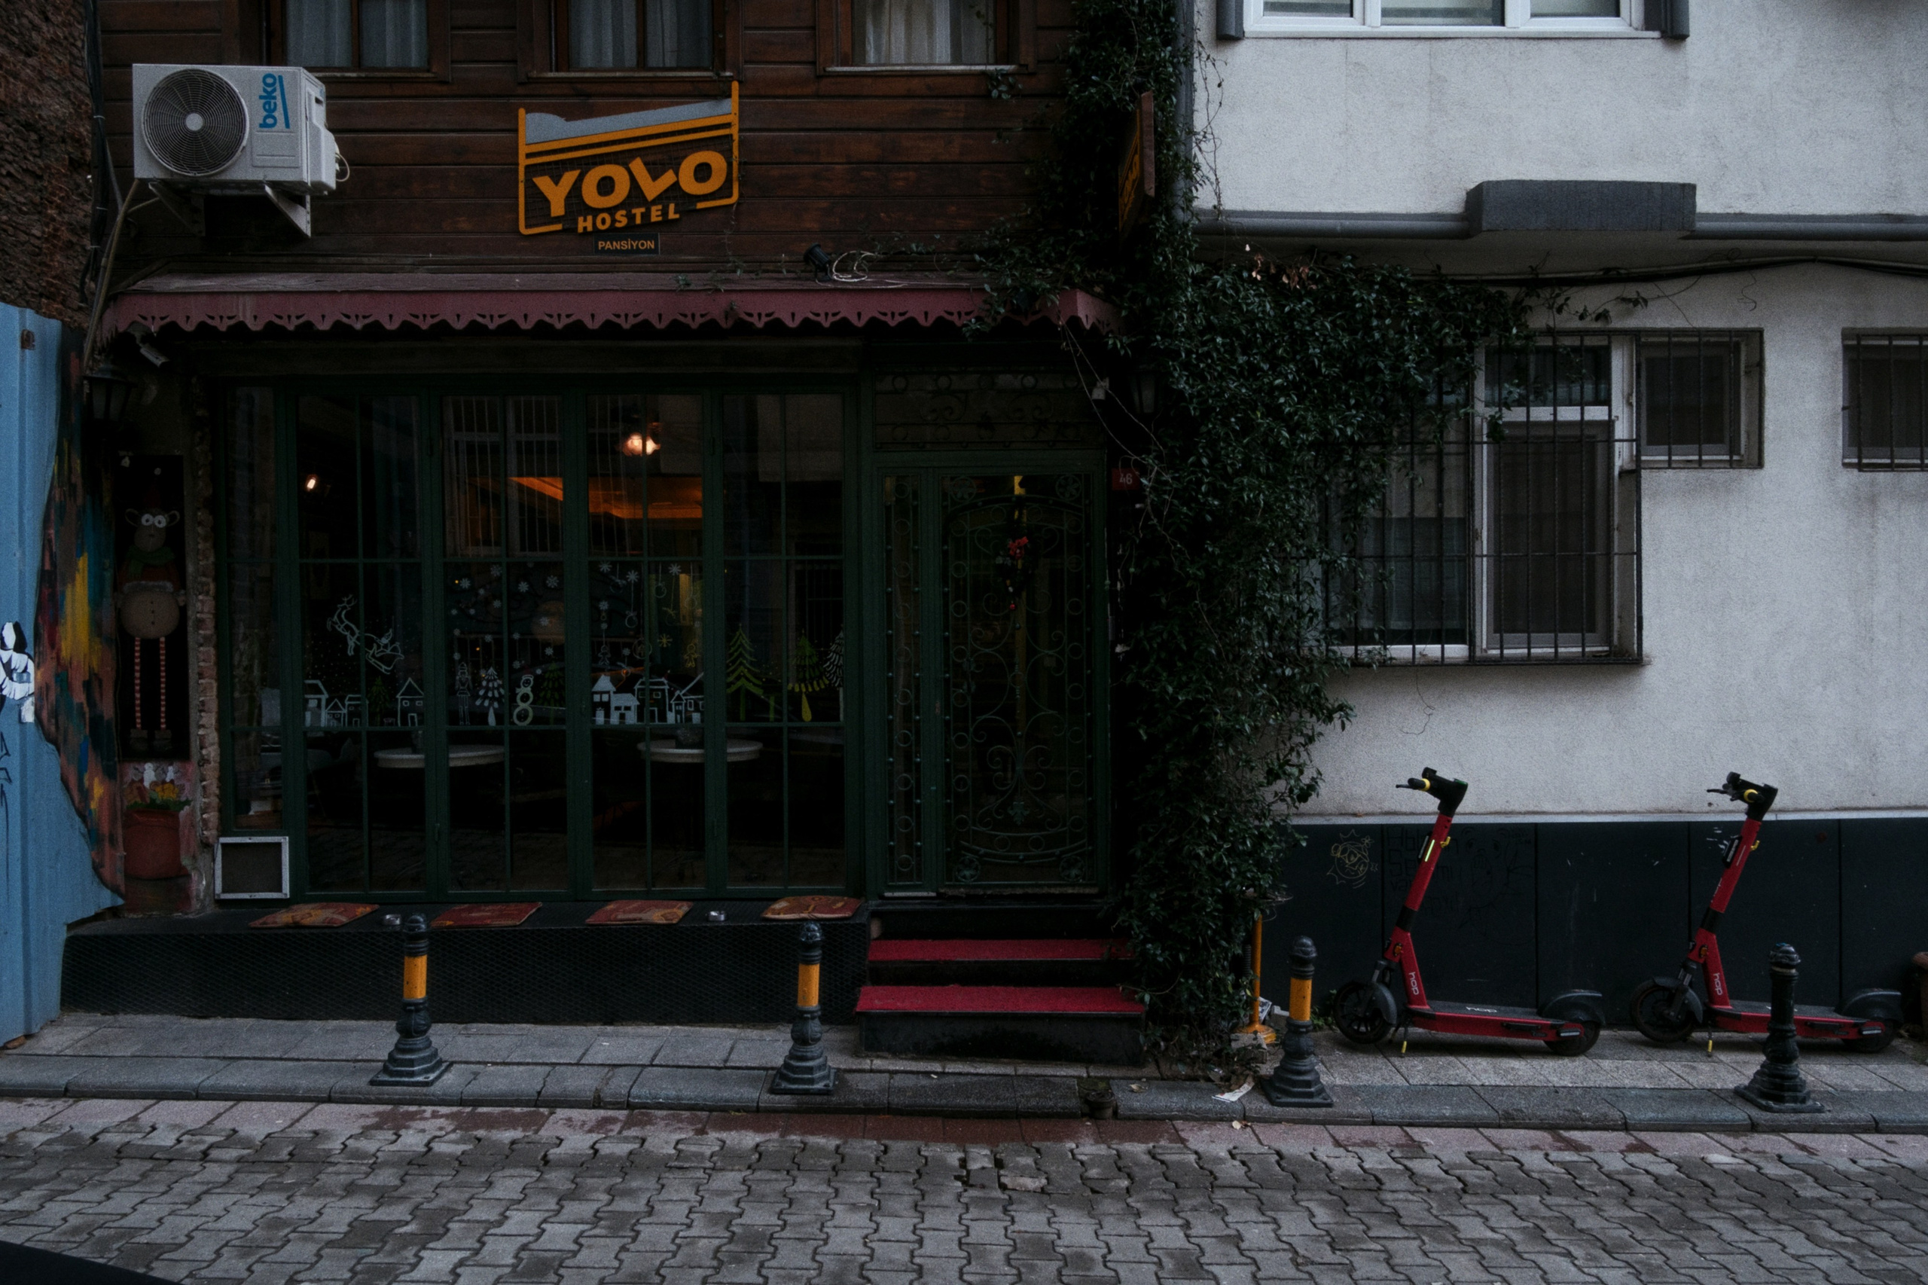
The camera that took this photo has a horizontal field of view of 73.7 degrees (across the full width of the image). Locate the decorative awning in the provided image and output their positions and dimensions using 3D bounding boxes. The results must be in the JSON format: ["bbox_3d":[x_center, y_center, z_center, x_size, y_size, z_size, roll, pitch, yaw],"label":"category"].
[{"bbox_3d":[-1.674,-1.597,6.024,4.871,0.381,0.423,0,1,-1],"label":"decorative awning"}]

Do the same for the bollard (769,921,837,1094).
[{"bbox_3d":[-0.637,1.436,5.119,0.235,0.642,0.235,0,1,-2],"label":"bollard"}]

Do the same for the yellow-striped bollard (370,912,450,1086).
[{"bbox_3d":[-2.180,1.386,5.064,0.235,0.632,0.235,0,1,-2],"label":"yellow-striped bollard"}]

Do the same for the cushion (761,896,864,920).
[{"bbox_3d":[-0.698,1.238,5.921,0.417,0.044,0.384,0,1,-1],"label":"cushion"}]

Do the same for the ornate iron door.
[{"bbox_3d":[0.133,0.189,6.286,1.097,2.082,0.089,0,1,-1],"label":"ornate iron door"}]

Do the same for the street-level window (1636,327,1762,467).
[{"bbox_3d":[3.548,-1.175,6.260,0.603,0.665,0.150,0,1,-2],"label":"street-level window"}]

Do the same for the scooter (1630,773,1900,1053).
[{"bbox_3d":[3.599,1.209,5.758,1.230,1.256,0.492,0,1,-2],"label":"scooter"}]

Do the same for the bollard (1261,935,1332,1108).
[{"bbox_3d":[1.338,1.504,5.174,0.235,0.645,0.235,0,1,-2],"label":"bollard"}]

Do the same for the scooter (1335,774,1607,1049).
[{"bbox_3d":[2.283,1.222,5.793,1.183,1.230,0.520,2,1,4],"label":"scooter"}]

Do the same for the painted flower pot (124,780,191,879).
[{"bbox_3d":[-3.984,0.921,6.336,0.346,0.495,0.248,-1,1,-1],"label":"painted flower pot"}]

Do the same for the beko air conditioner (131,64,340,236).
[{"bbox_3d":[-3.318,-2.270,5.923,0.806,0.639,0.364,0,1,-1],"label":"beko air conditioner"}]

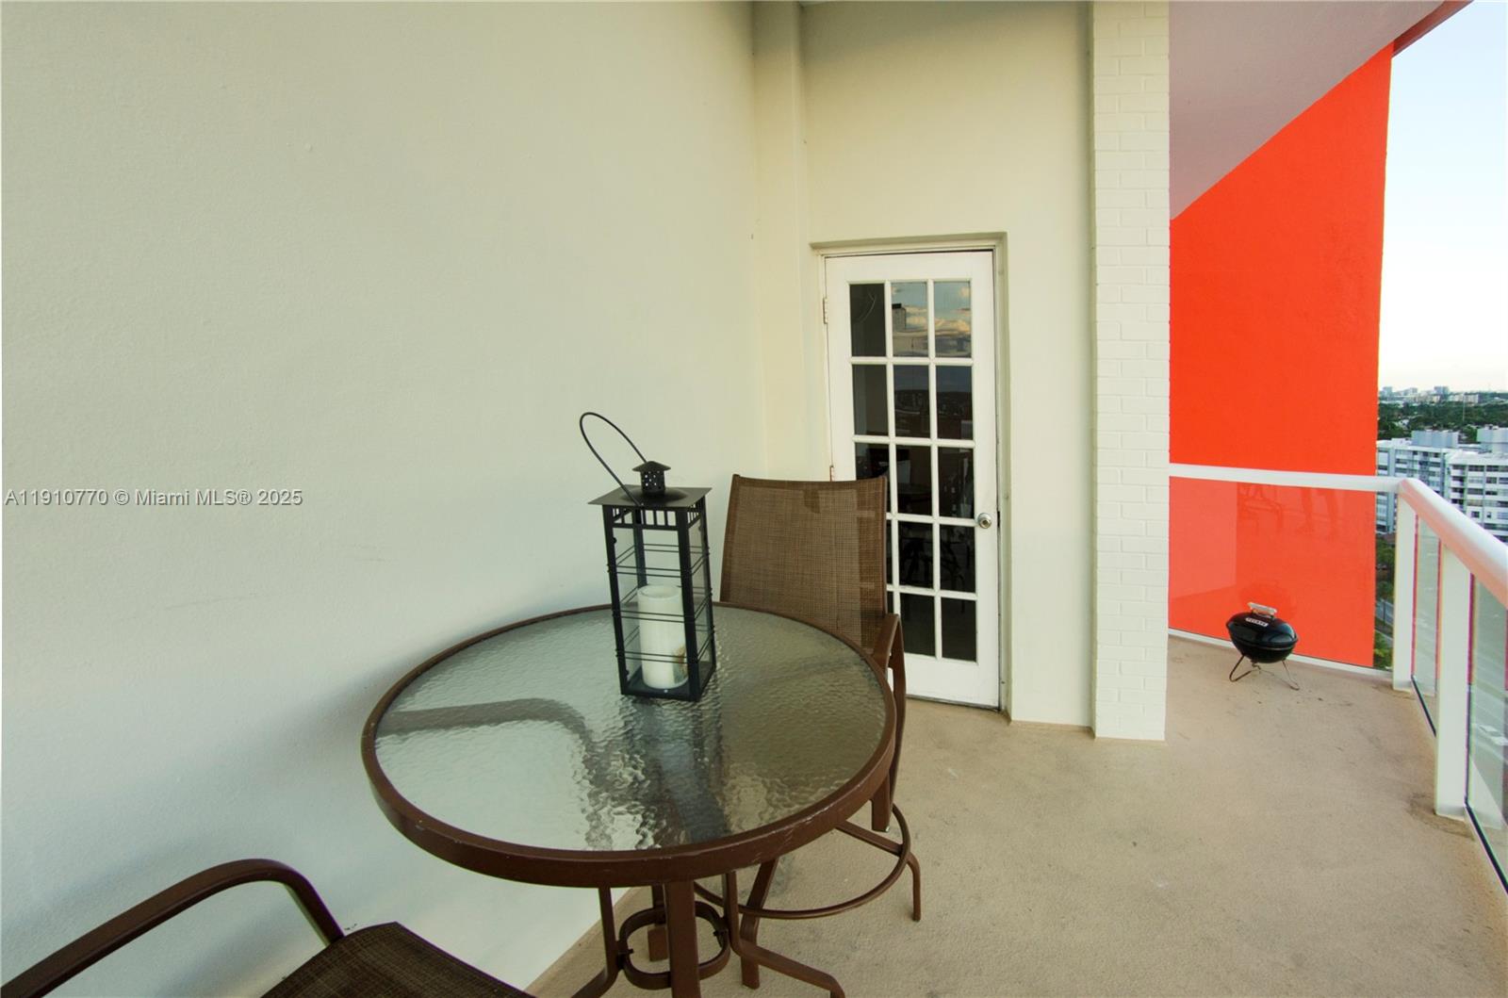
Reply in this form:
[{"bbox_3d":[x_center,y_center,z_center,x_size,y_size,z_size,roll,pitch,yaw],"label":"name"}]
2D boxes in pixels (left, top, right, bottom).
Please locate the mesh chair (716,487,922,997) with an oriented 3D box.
[{"bbox_3d":[0.127,0.568,1.900,0.660,1.170,0.720,2,6,15],"label":"mesh chair"}]

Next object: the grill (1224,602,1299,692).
[{"bbox_3d":[2.630,0.749,3.240,0.295,0.380,0.295,-4,7,-34],"label":"grill"}]

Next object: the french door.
[{"bbox_3d":[0.735,-0.077,2.930,0.760,2.070,0.050,2,6,12],"label":"french door"}]

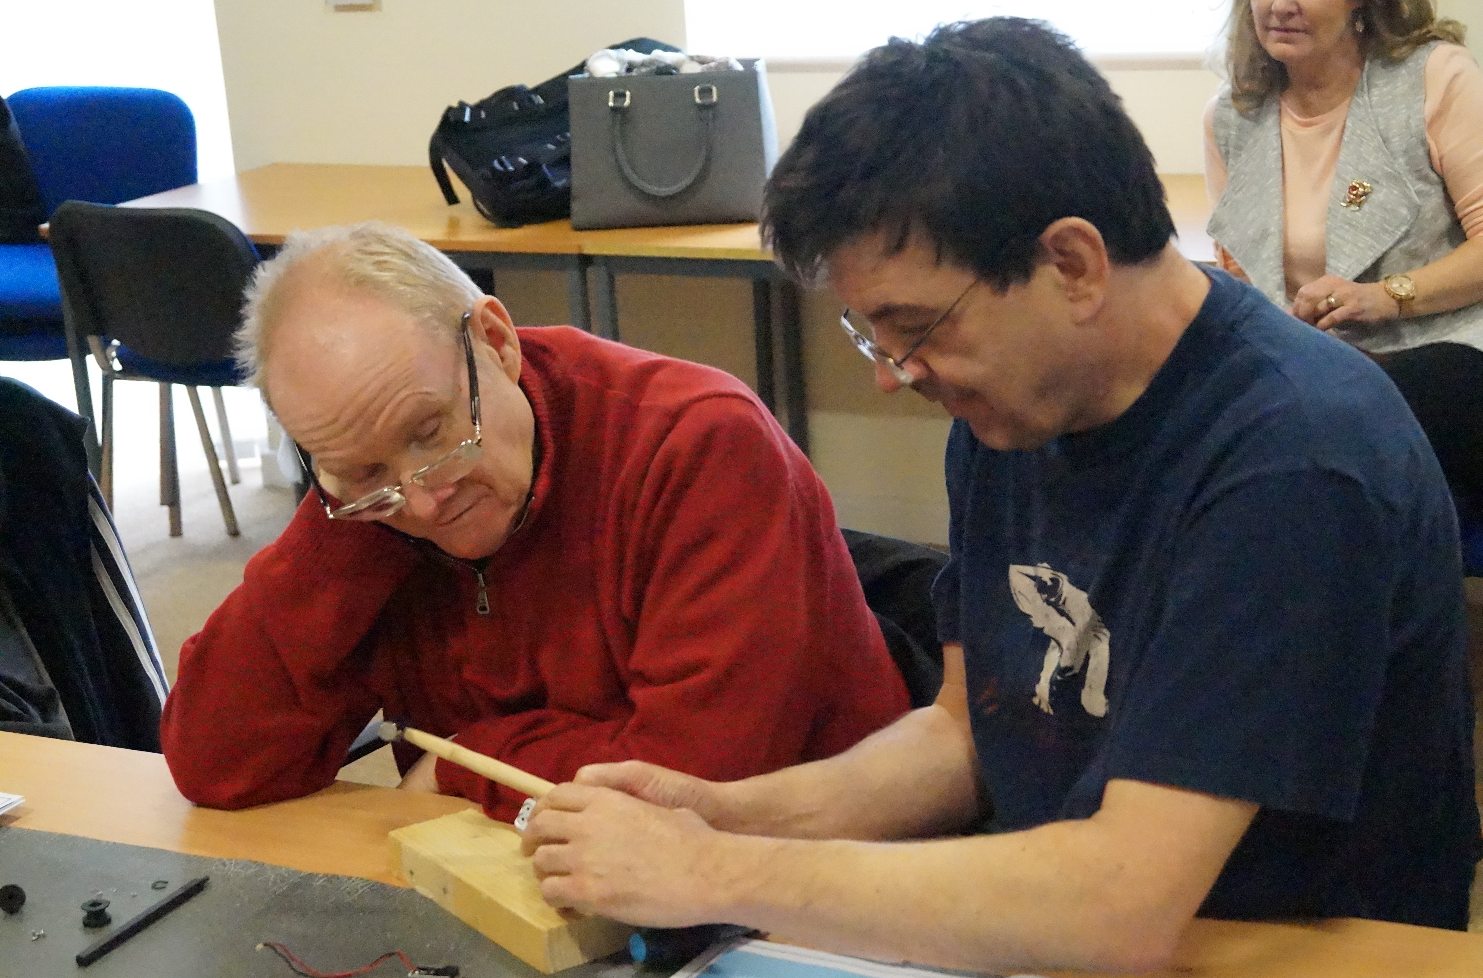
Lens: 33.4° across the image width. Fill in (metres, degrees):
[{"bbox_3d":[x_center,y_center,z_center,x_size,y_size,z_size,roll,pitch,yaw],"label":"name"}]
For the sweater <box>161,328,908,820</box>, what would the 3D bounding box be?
[{"bbox_3d":[-0.114,0.158,1.917,0.550,0.530,0.500,4,17,27],"label":"sweater"}]

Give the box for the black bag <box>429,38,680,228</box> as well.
[{"bbox_3d":[-0.331,-0.641,4.420,0.410,0.280,0.260,-1,16,11],"label":"black bag"}]

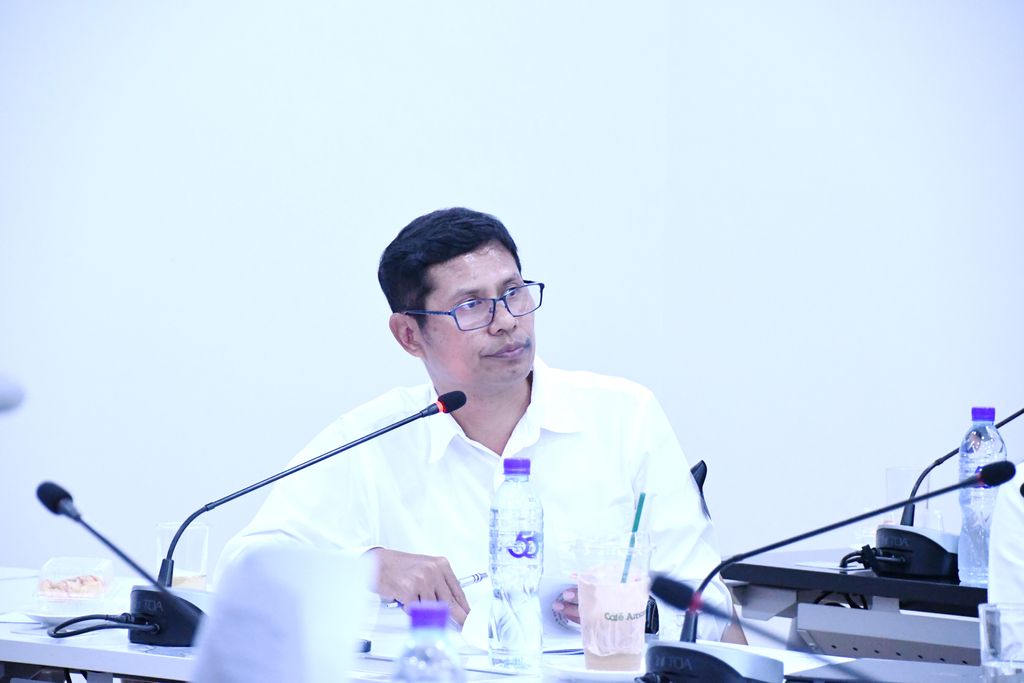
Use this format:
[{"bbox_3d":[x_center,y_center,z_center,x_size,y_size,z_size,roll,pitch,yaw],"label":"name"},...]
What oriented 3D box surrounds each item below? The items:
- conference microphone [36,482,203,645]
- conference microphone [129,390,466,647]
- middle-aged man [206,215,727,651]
[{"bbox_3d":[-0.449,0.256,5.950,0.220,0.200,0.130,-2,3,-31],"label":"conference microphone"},{"bbox_3d":[-0.244,0.210,6.305,0.496,0.295,0.140,-2,4,-37],"label":"conference microphone"},{"bbox_3d":[-0.044,0.474,6.632,0.640,1.290,0.800,1,3,12],"label":"middle-aged man"}]

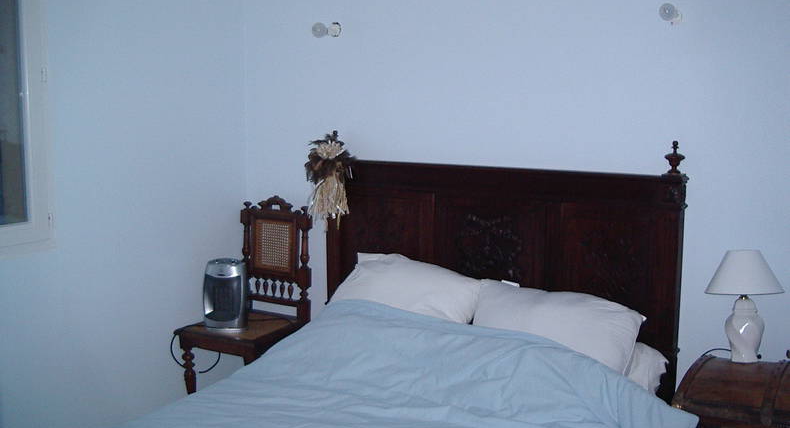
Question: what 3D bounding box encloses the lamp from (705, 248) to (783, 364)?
[{"bbox_3d":[1.091,0.287,2.685,0.245,0.356,0.245,5,9,30],"label":"lamp"}]

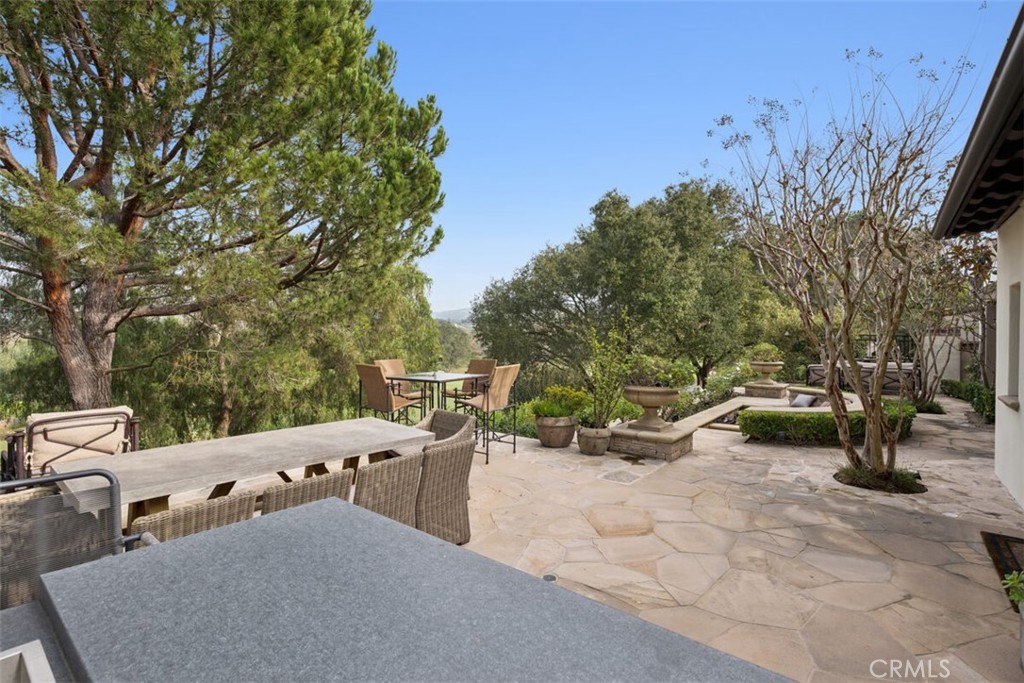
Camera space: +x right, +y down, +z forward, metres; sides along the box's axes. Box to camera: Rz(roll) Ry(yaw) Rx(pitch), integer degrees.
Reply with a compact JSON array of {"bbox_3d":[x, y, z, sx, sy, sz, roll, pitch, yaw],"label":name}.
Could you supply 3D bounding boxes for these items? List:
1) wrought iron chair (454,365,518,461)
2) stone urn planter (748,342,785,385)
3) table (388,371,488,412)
[{"bbox_3d":[-0.320,0.952,6.241,0.680,1.230,0.660,0,1,35],"label":"wrought iron chair"},{"bbox_3d":[6.100,0.530,10.950,0.760,1.000,0.760,0,0,40],"label":"stone urn planter"},{"bbox_3d":[-1.100,1.031,6.709,1.060,1.020,1.060,0,1,36],"label":"table"}]

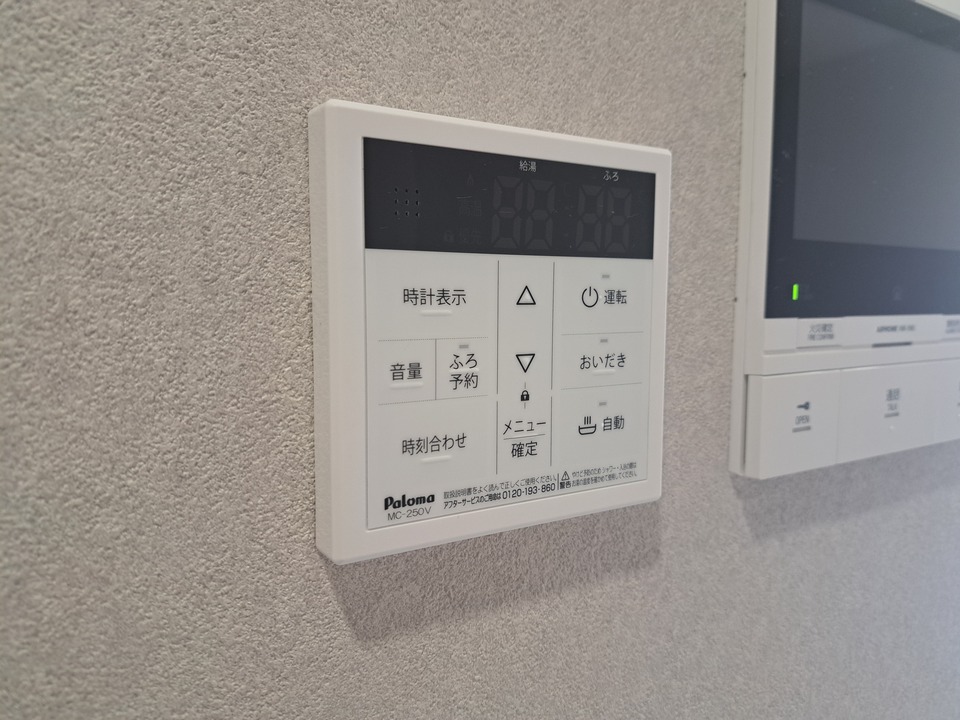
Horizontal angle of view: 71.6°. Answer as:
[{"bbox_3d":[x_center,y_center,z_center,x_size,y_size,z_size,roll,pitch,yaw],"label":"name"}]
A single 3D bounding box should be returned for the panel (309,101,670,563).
[{"bbox_3d":[0.010,-0.008,0.204,0.119,0.120,0.017,-3,7,-30],"label":"panel"}]

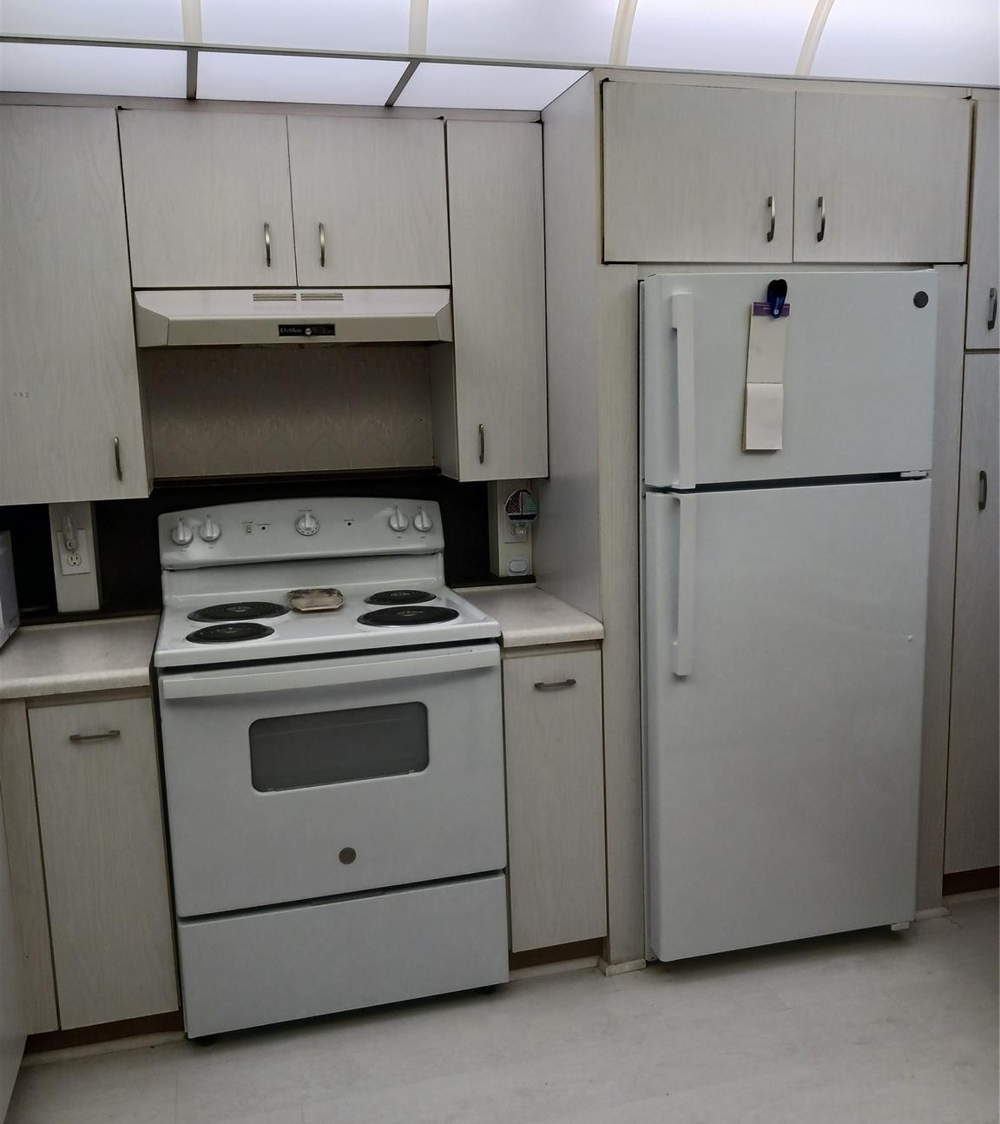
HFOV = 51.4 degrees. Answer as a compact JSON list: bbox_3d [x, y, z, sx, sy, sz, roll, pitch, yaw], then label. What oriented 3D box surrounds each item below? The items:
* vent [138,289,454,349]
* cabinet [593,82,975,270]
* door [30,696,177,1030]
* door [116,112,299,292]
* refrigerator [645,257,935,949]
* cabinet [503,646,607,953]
[{"bbox_3d":[-0.519,-0.618,2.666,0.763,0.134,0.426,-4,9,-14],"label":"vent"},{"bbox_3d":[0.613,-0.943,2.733,0.954,0.387,0.622,-4,9,-14],"label":"cabinet"},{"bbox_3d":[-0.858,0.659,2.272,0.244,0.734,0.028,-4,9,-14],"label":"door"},{"bbox_3d":[-0.680,-0.849,2.445,0.375,0.395,0.028,-4,9,-15],"label":"door"},{"bbox_3d":[0.622,0.117,2.864,0.721,1.693,0.775,-4,9,-14],"label":"refrigerator"},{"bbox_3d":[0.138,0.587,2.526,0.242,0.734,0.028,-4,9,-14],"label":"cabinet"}]

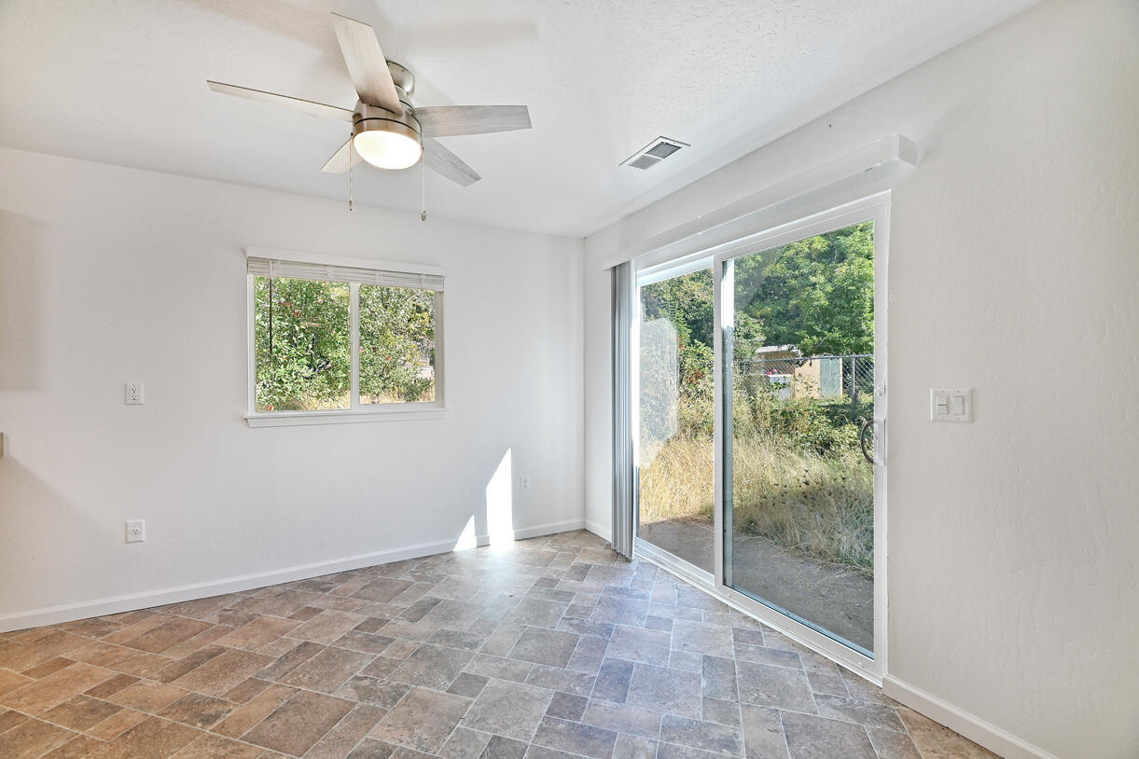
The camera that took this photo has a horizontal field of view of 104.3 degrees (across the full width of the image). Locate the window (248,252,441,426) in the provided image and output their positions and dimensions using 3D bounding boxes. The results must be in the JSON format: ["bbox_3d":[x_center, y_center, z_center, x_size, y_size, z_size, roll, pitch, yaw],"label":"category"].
[{"bbox_3d":[-1.433,-0.255,2.958,1.175,1.085,0.100,0,0,-27],"label":"window"}]

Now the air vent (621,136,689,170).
[{"bbox_3d":[0.447,-1.171,2.346,0.198,0.020,0.340,0,0,-30],"label":"air vent"}]

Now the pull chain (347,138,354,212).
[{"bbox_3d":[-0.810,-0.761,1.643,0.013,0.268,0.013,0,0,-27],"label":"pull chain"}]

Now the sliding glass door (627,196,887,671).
[{"bbox_3d":[0.875,0.249,2.541,0.110,2.010,1.750,0,0,-30],"label":"sliding glass door"}]

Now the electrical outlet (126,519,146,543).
[{"bbox_3d":[-2.390,0.838,2.445,0.071,0.115,0.010,0,0,-27],"label":"electrical outlet"}]

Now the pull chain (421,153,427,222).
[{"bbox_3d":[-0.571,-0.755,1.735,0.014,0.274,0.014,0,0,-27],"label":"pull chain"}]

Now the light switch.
[{"bbox_3d":[1.362,0.092,1.580,0.014,0.118,0.117,0,0,-30],"label":"light switch"}]

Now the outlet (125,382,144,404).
[{"bbox_3d":[-2.395,0.082,2.444,0.071,0.114,0.010,0,0,-27],"label":"outlet"}]

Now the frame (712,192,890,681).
[{"bbox_3d":[1.068,0.249,2.185,0.080,2.000,0.930,0,0,-30],"label":"frame"}]

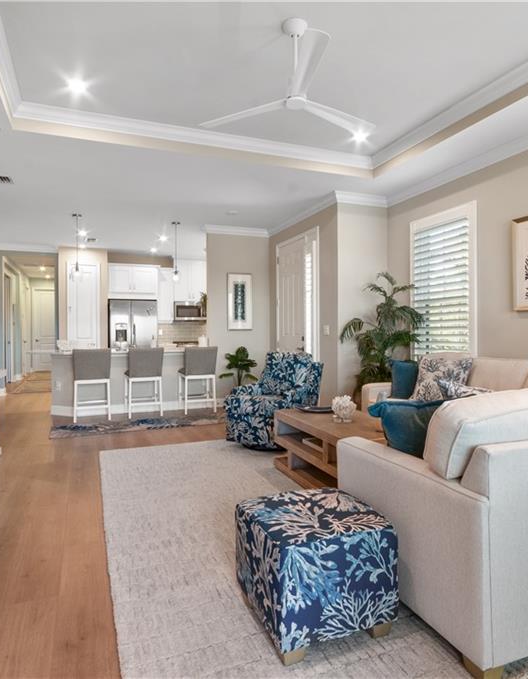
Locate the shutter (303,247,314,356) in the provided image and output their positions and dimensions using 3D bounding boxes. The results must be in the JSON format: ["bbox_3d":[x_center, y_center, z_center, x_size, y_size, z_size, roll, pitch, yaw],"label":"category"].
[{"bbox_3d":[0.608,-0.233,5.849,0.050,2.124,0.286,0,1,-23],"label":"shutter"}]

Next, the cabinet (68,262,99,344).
[{"bbox_3d":[-3.587,-0.222,8.525,0.560,2.500,0.350,0,1,-23],"label":"cabinet"}]

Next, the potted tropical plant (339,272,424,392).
[{"bbox_3d":[1.431,0.176,5.321,0.880,1.900,0.780,-1,1,-23],"label":"potted tropical plant"}]

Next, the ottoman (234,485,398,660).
[{"bbox_3d":[0.198,0.887,1.698,0.465,0.420,0.440,0,1,-22],"label":"ottoman"}]

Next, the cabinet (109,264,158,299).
[{"bbox_3d":[-2.712,-1.160,8.806,0.944,0.636,0.580,-1,1,-23],"label":"cabinet"}]

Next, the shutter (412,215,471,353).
[{"bbox_3d":[1.881,-0.490,4.589,0.080,1.660,0.870,0,1,-23],"label":"shutter"}]

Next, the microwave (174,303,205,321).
[{"bbox_3d":[-1.626,-0.599,9.387,0.760,0.414,0.400,-1,1,-23],"label":"microwave"}]

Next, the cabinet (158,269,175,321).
[{"bbox_3d":[-2.130,-0.904,9.089,0.350,1.130,0.330,0,1,-23],"label":"cabinet"}]

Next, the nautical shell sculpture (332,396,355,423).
[{"bbox_3d":[0.609,0.525,3.280,0.170,0.190,0.150,0,1,-23],"label":"nautical shell sculpture"}]

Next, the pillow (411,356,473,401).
[{"bbox_3d":[1.792,0.404,4.300,0.510,0.480,0.160,0,-16,30],"label":"pillow"}]

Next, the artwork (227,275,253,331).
[{"bbox_3d":[-0.375,-0.604,6.858,0.420,0.919,0.030,0,1,-23],"label":"artwork"}]

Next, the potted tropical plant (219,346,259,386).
[{"bbox_3d":[-0.380,0.588,6.486,0.573,0.971,0.527,0,1,0],"label":"potted tropical plant"}]

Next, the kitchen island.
[{"bbox_3d":[-1.978,0.611,6.394,2.280,0.910,1.000,0,1,-23],"label":"kitchen island"}]

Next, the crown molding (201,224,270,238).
[{"bbox_3d":[-0.424,-1.811,7.185,1.183,0.115,0.095,-1,1,-23],"label":"crown molding"}]

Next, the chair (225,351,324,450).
[{"bbox_3d":[0.146,0.672,4.874,0.790,0.950,0.890,0,1,35],"label":"chair"}]

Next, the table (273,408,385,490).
[{"bbox_3d":[0.617,0.853,3.265,0.700,0.470,1.200,0,1,-21],"label":"table"}]

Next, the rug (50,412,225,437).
[{"bbox_3d":[-1.424,1.079,5.463,2.319,0.012,0.767,0,1,-23],"label":"rug"}]

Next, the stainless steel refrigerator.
[{"bbox_3d":[-2.687,0.155,8.751,0.910,1.780,0.750,0,1,-23],"label":"stainless steel refrigerator"}]

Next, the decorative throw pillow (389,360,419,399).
[{"bbox_3d":[1.550,0.427,4.600,0.430,0.430,0.150,0,-12,5],"label":"decorative throw pillow"}]

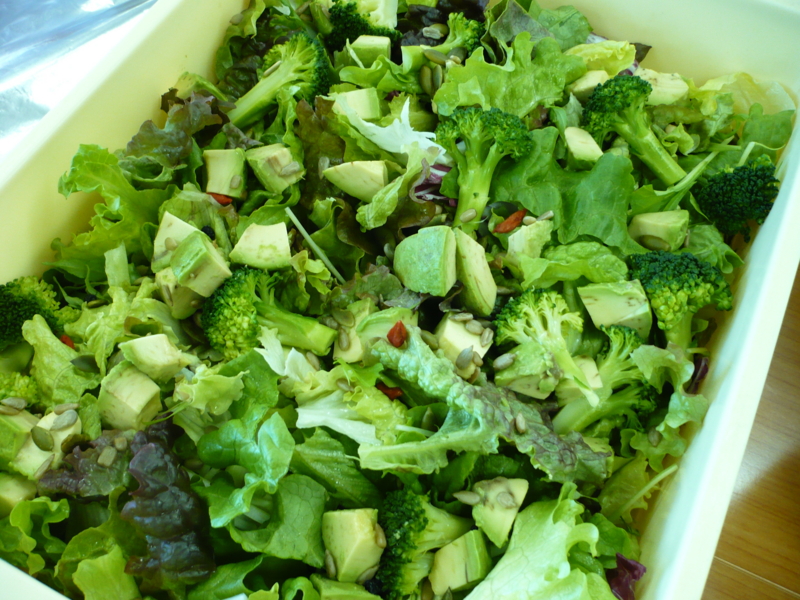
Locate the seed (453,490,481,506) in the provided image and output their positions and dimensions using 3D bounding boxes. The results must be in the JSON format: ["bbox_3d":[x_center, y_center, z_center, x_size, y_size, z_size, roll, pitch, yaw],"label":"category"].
[{"bbox_3d":[0.027,0.081,0.332,0.012,0.003,0.006,11,61,4],"label":"seed"}]

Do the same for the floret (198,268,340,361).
[{"bbox_3d":[-0.060,0.006,0.368,0.061,0.040,0.043,13,67,4],"label":"floret"}]

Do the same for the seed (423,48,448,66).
[{"bbox_3d":[0.019,-0.130,0.435,0.015,0.003,0.007,36,65,16],"label":"seed"}]

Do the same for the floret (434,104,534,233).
[{"bbox_3d":[0.043,-0.066,0.405,0.049,0.036,0.062,8,74,1],"label":"floret"}]

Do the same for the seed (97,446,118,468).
[{"bbox_3d":[-0.123,0.066,0.339,0.006,0.003,0.009,26,71,13],"label":"seed"}]

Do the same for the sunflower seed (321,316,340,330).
[{"bbox_3d":[-0.032,0.010,0.365,0.010,0.003,0.005,30,71,16],"label":"sunflower seed"}]

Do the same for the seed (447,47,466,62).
[{"bbox_3d":[0.032,-0.140,0.460,0.013,0.003,0.007,-28,69,-9],"label":"seed"}]

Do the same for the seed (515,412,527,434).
[{"bbox_3d":[0.050,0.052,0.338,0.004,0.003,0.009,-6,68,-5],"label":"seed"}]

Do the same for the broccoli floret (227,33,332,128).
[{"bbox_3d":[-0.069,-0.126,0.464,0.066,0.044,0.046,-34,90,-16],"label":"broccoli floret"}]

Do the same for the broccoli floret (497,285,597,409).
[{"bbox_3d":[0.067,0.021,0.366,0.040,0.034,0.060,-30,75,-11],"label":"broccoli floret"}]

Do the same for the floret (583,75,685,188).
[{"bbox_3d":[0.122,-0.089,0.422,0.043,0.042,0.061,-40,78,0],"label":"floret"}]

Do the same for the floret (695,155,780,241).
[{"bbox_3d":[0.165,-0.050,0.396,0.042,0.046,0.042,0,60,-7],"label":"floret"}]

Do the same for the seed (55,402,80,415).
[{"bbox_3d":[-0.141,0.046,0.342,0.010,0.003,0.005,-18,63,-13],"label":"seed"}]

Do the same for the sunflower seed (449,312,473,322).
[{"bbox_3d":[0.027,0.008,0.356,0.011,0.003,0.005,-6,56,1],"label":"sunflower seed"}]

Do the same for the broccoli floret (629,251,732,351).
[{"bbox_3d":[0.126,0.001,0.362,0.046,0.050,0.043,4,16,0],"label":"broccoli floret"}]

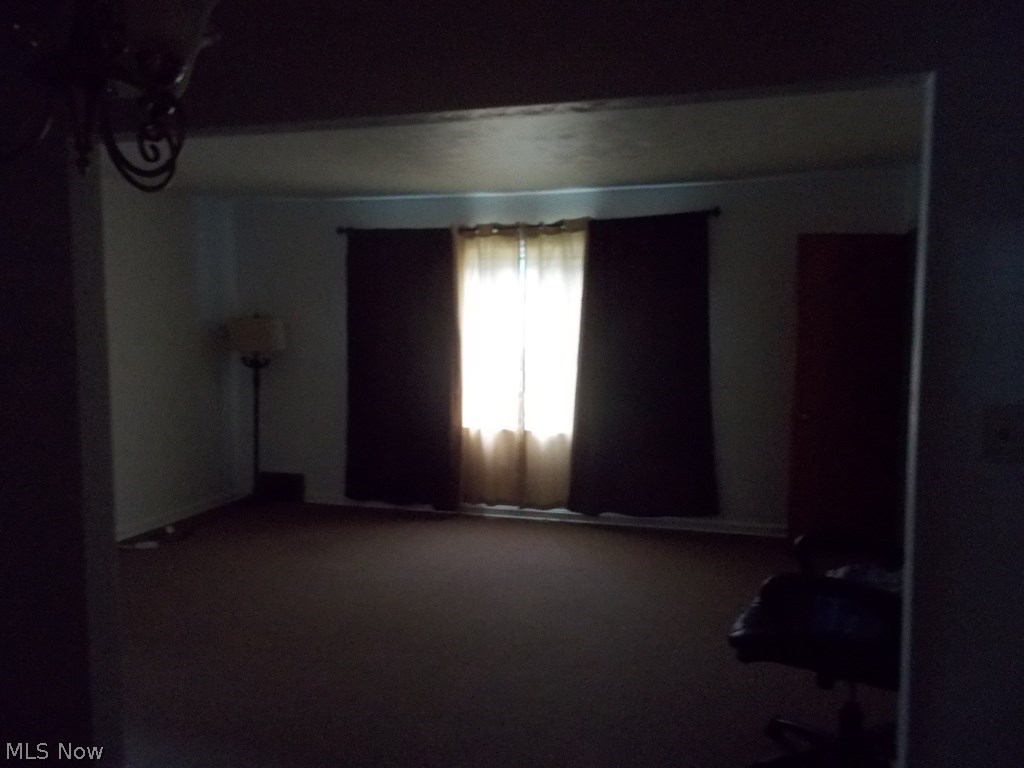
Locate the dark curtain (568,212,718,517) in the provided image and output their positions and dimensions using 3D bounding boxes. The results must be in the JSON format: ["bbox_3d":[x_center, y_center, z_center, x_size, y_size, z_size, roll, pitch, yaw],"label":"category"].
[{"bbox_3d":[0.937,-0.117,6.127,1.090,2.130,0.100,1,5,17],"label":"dark curtain"}]

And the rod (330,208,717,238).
[{"bbox_3d":[0.019,-1.190,6.325,2.950,0.050,0.090,0,5,17],"label":"rod"}]

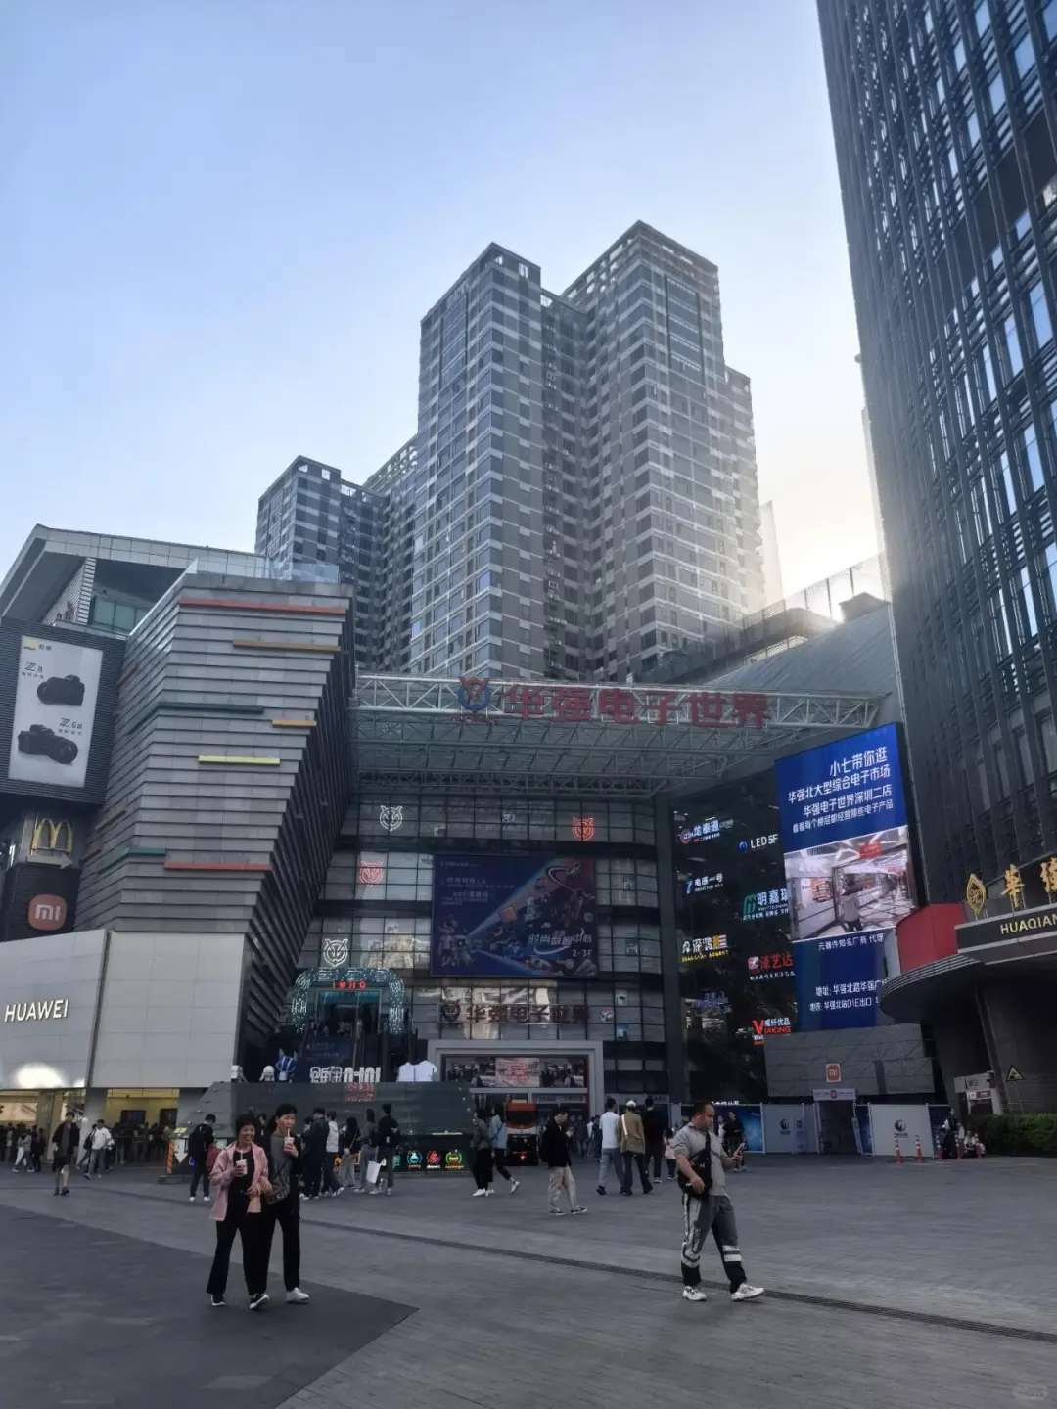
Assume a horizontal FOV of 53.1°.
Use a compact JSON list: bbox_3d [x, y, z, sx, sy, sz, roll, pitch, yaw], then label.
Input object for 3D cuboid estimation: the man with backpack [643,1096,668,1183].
[{"bbox_3d":[2.737,9.554,23.240,0.530,1.778,0.450,-1,-20,3],"label":"man with backpack"}]

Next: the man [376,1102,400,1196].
[{"bbox_3d":[-2.880,9.108,21.720,0.500,1.741,0.420,5,-21,-14],"label":"man"}]

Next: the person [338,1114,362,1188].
[{"bbox_3d":[-4.168,10.486,24.777,0.460,1.556,0.380,9,-22,-25],"label":"person"}]

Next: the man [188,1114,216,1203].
[{"bbox_3d":[-6.718,9.334,21.835,0.480,1.652,0.420,-15,-25,34],"label":"man"}]

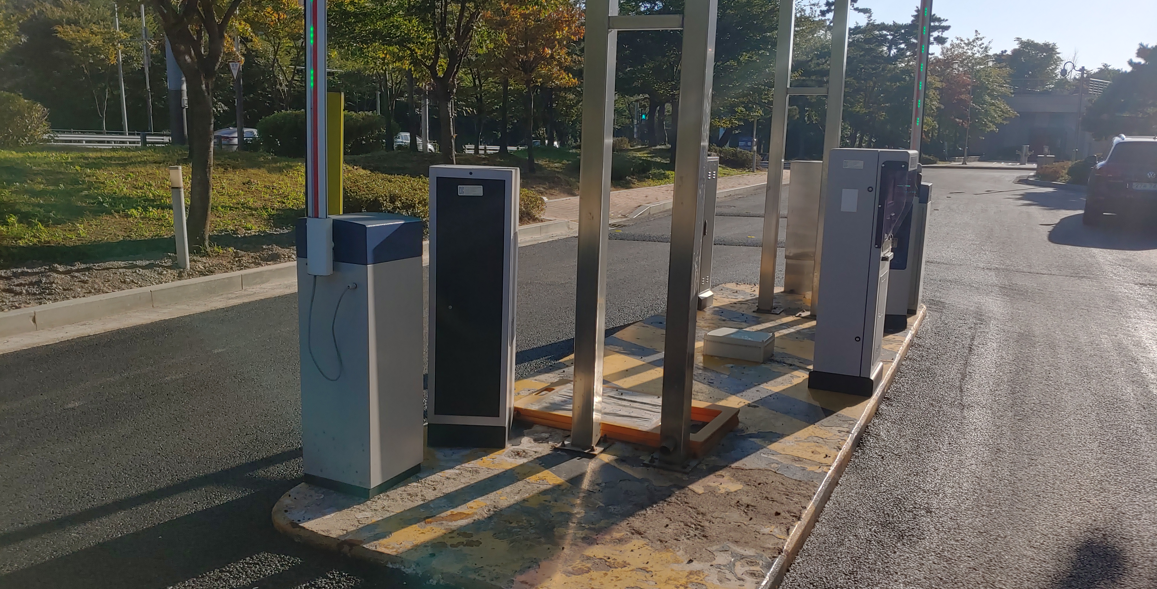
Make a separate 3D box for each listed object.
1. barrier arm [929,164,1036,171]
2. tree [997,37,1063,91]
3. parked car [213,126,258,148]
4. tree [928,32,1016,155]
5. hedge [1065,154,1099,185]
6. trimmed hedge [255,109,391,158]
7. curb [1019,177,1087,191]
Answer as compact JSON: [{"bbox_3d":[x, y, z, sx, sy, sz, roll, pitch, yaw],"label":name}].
[{"bbox_3d":[16.423,-5.175,34.000,4.900,0.150,0.250,3,10,7],"label":"barrier arm"},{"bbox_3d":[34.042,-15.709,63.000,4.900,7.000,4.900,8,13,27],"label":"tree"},{"bbox_3d":[-17.549,-8.276,45.000,1.830,1.470,4.600,8,13,27],"label":"parked car"},{"bbox_3d":[17.820,-9.105,38.000,3.700,5.600,3.600,7,11,25],"label":"tree"},{"bbox_3d":[16.642,-4.031,27.300,1.350,1.020,1.300,7,13,25],"label":"hedge"},{"bbox_3d":[-8.222,-5.214,27.000,4.100,1.450,1.600,1,10,-5],"label":"trimmed hedge"},{"bbox_3d":[15.714,-3.586,27.482,0.400,0.170,4.352,2,12,-2],"label":"curb"}]

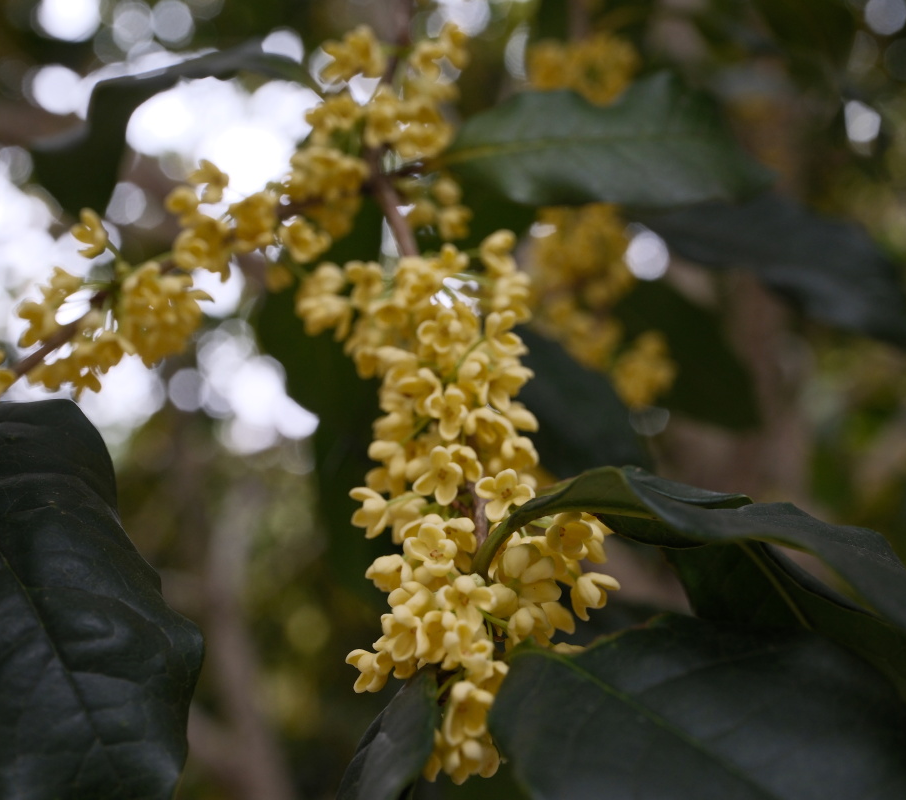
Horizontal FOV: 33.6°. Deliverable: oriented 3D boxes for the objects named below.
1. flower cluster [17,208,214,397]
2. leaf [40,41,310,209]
[{"bbox_3d":[-0.073,-0.020,0.320,0.040,0.037,0.036,0,-12,0],"label":"flower cluster"},{"bbox_3d":[-0.063,-0.062,0.340,0.063,0.034,0.036,0,-12,0],"label":"leaf"}]

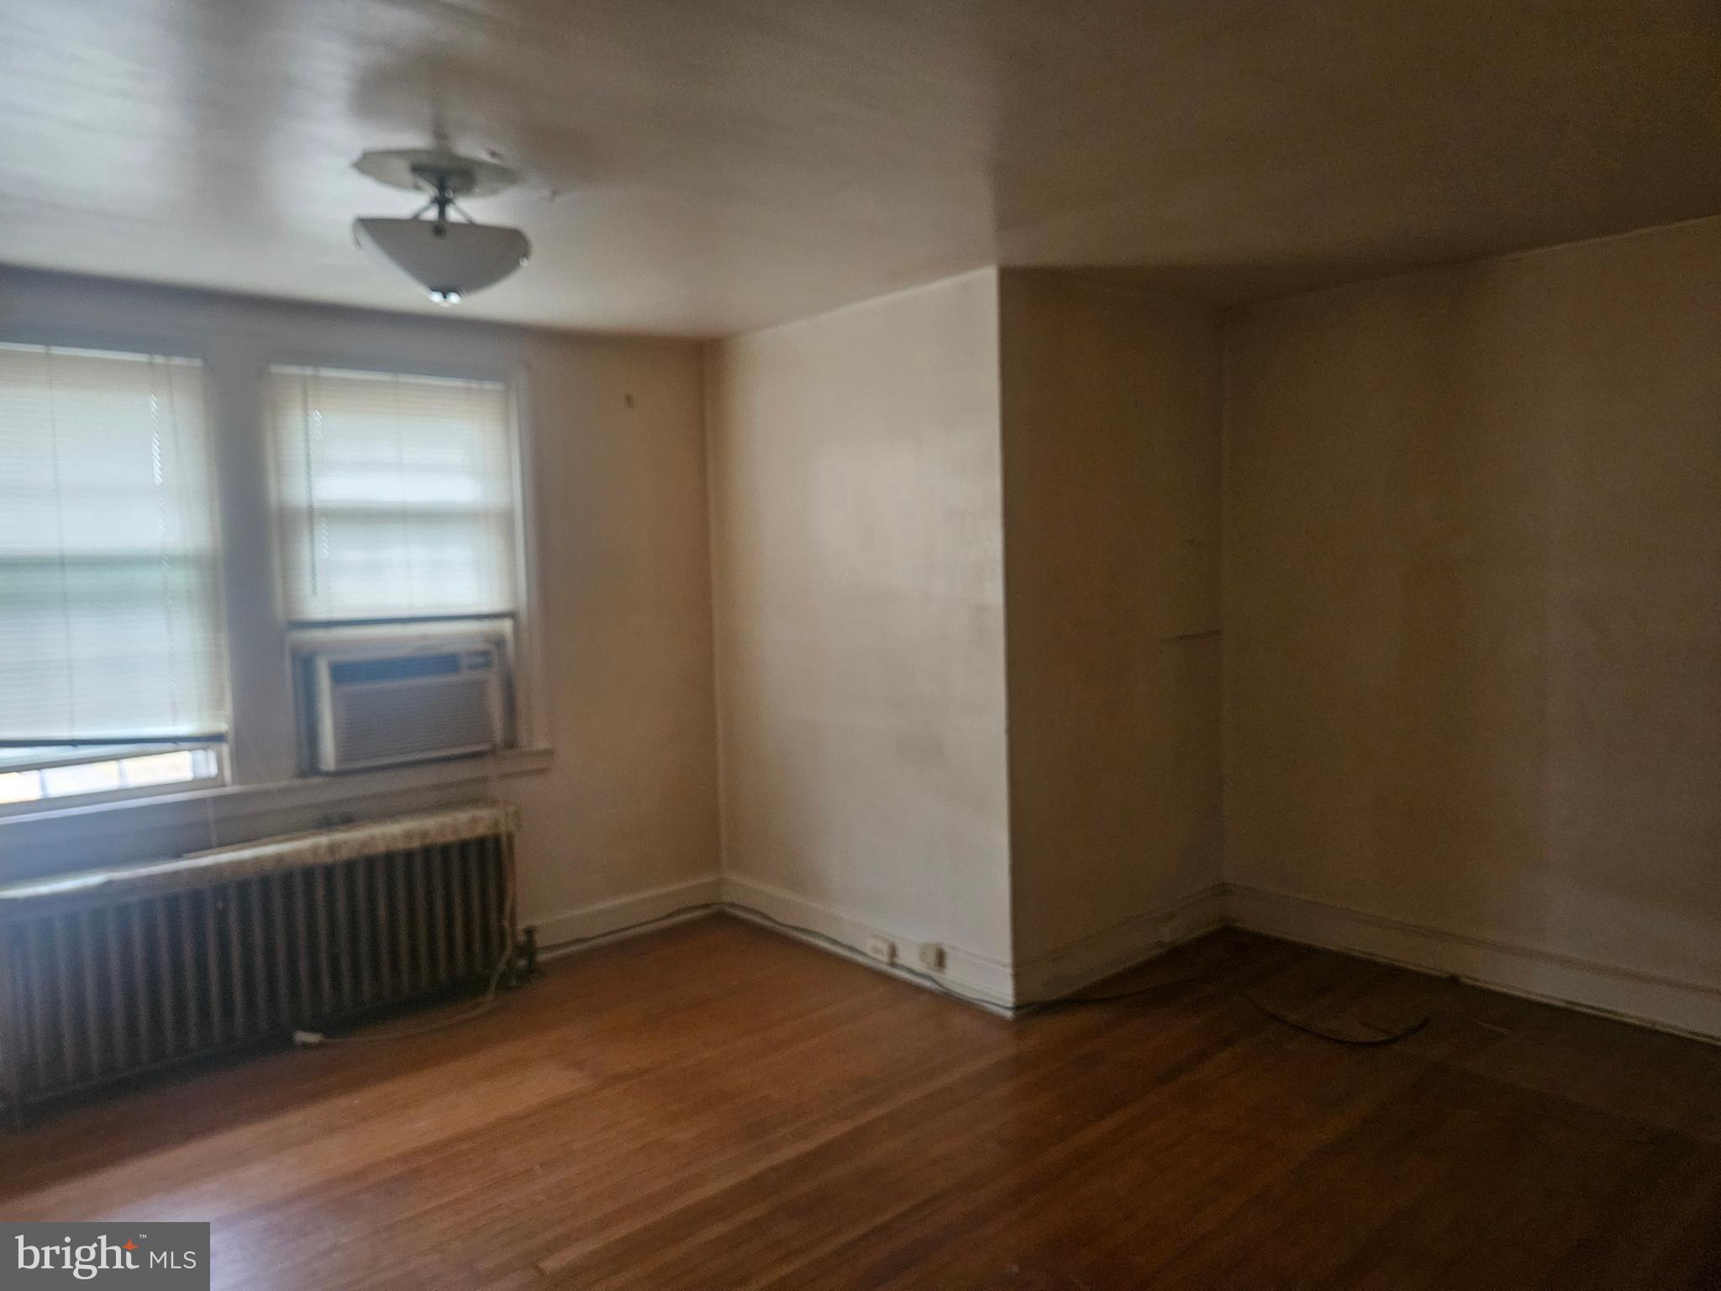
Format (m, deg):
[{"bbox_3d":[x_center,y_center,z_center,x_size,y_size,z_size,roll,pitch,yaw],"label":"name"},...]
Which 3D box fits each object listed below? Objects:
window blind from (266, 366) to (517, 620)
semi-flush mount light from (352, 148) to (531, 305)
[{"bbox_3d":[-1.637,-0.523,4.091,0.832,0.865,0.045,-6,6,-42],"label":"window blind"},{"bbox_3d":[-0.962,-0.936,2.640,0.390,0.300,0.390,-6,6,-42],"label":"semi-flush mount light"}]

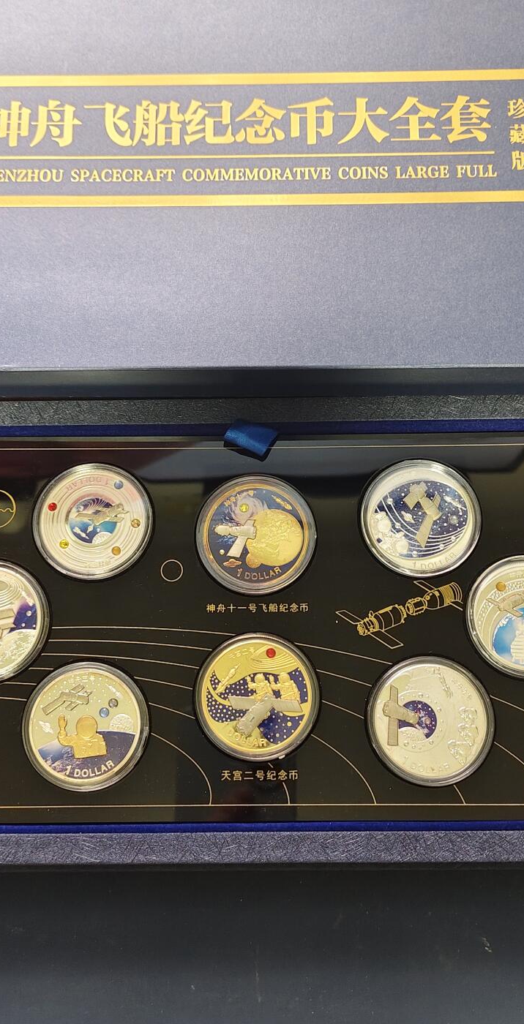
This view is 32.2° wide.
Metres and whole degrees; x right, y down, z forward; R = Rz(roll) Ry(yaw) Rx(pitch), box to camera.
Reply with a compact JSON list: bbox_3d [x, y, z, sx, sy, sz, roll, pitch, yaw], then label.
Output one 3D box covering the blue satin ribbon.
[{"bbox_3d":[-0.004,-0.028,0.350,0.018,0.008,0.011,22,79,5],"label":"blue satin ribbon"}]

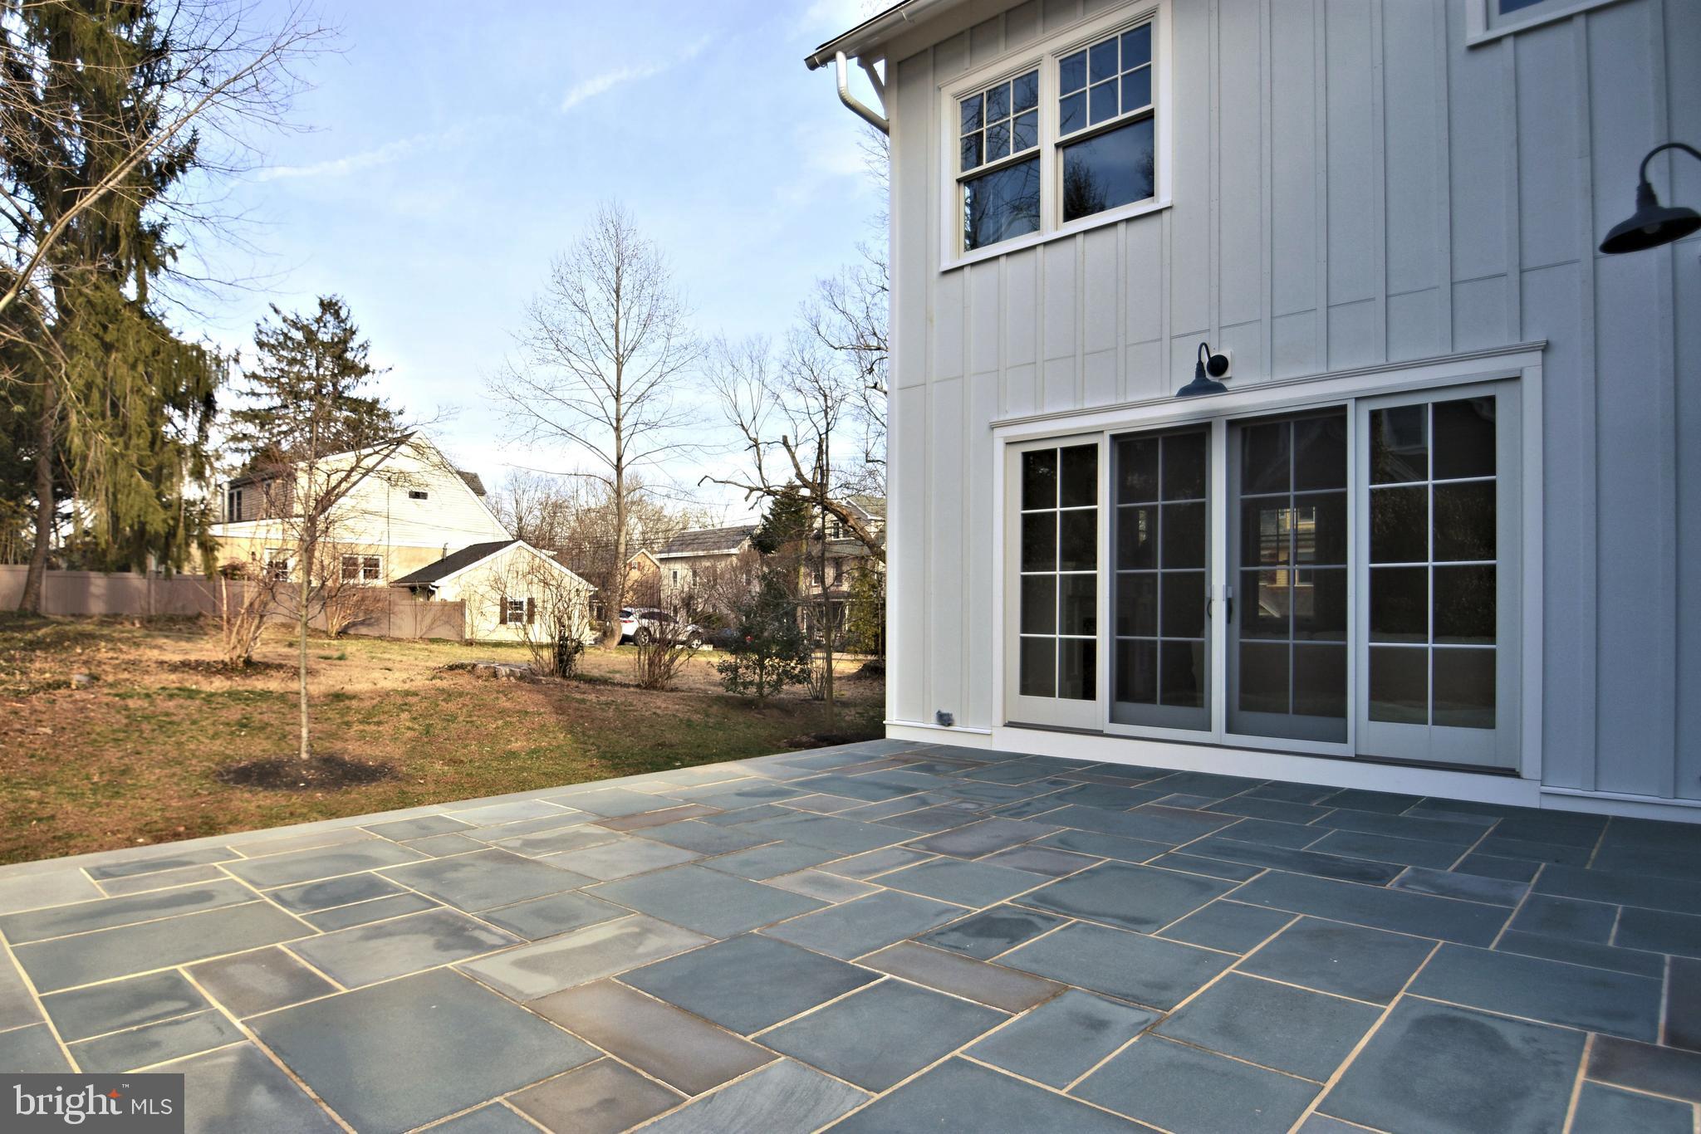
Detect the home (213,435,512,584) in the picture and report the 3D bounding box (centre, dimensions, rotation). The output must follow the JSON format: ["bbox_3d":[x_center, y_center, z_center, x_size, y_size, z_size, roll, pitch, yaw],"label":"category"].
[{"bbox_3d":[-24.482,-2.363,45.000,10.000,8.400,13.000,-2,-4,45],"label":"home"}]

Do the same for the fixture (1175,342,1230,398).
[{"bbox_3d":[2.509,-1.397,6.360,0.360,0.380,0.520,-2,-4,38],"label":"fixture"}]

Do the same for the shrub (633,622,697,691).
[{"bbox_3d":[-3.277,1.544,15.700,1.150,1.200,1.100,0,-3,0],"label":"shrub"}]

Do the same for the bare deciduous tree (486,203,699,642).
[{"bbox_3d":[-10.169,-5.593,35.500,8.400,17.400,8.000,0,-3,0],"label":"bare deciduous tree"}]

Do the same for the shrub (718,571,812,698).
[{"bbox_3d":[-1.270,0.998,13.100,1.400,1.950,1.350,0,-3,0],"label":"shrub"}]

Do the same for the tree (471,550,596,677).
[{"bbox_3d":[-6.258,0.935,17.800,2.450,2.550,2.200,0,-3,0],"label":"tree"}]

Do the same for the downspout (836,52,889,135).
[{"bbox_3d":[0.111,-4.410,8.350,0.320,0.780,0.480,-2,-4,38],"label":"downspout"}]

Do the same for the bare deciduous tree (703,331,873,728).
[{"bbox_3d":[-0.709,-0.434,10.300,1.950,4.500,1.800,0,-3,0],"label":"bare deciduous tree"}]

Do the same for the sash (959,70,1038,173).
[{"bbox_3d":[1.279,-3.835,7.750,0.760,0.710,0.050,-2,-4,38],"label":"sash"}]

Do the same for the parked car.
[{"bbox_3d":[-7.966,2.552,37.500,4.600,1.680,1.850,3,-4,-42],"label":"parked car"}]

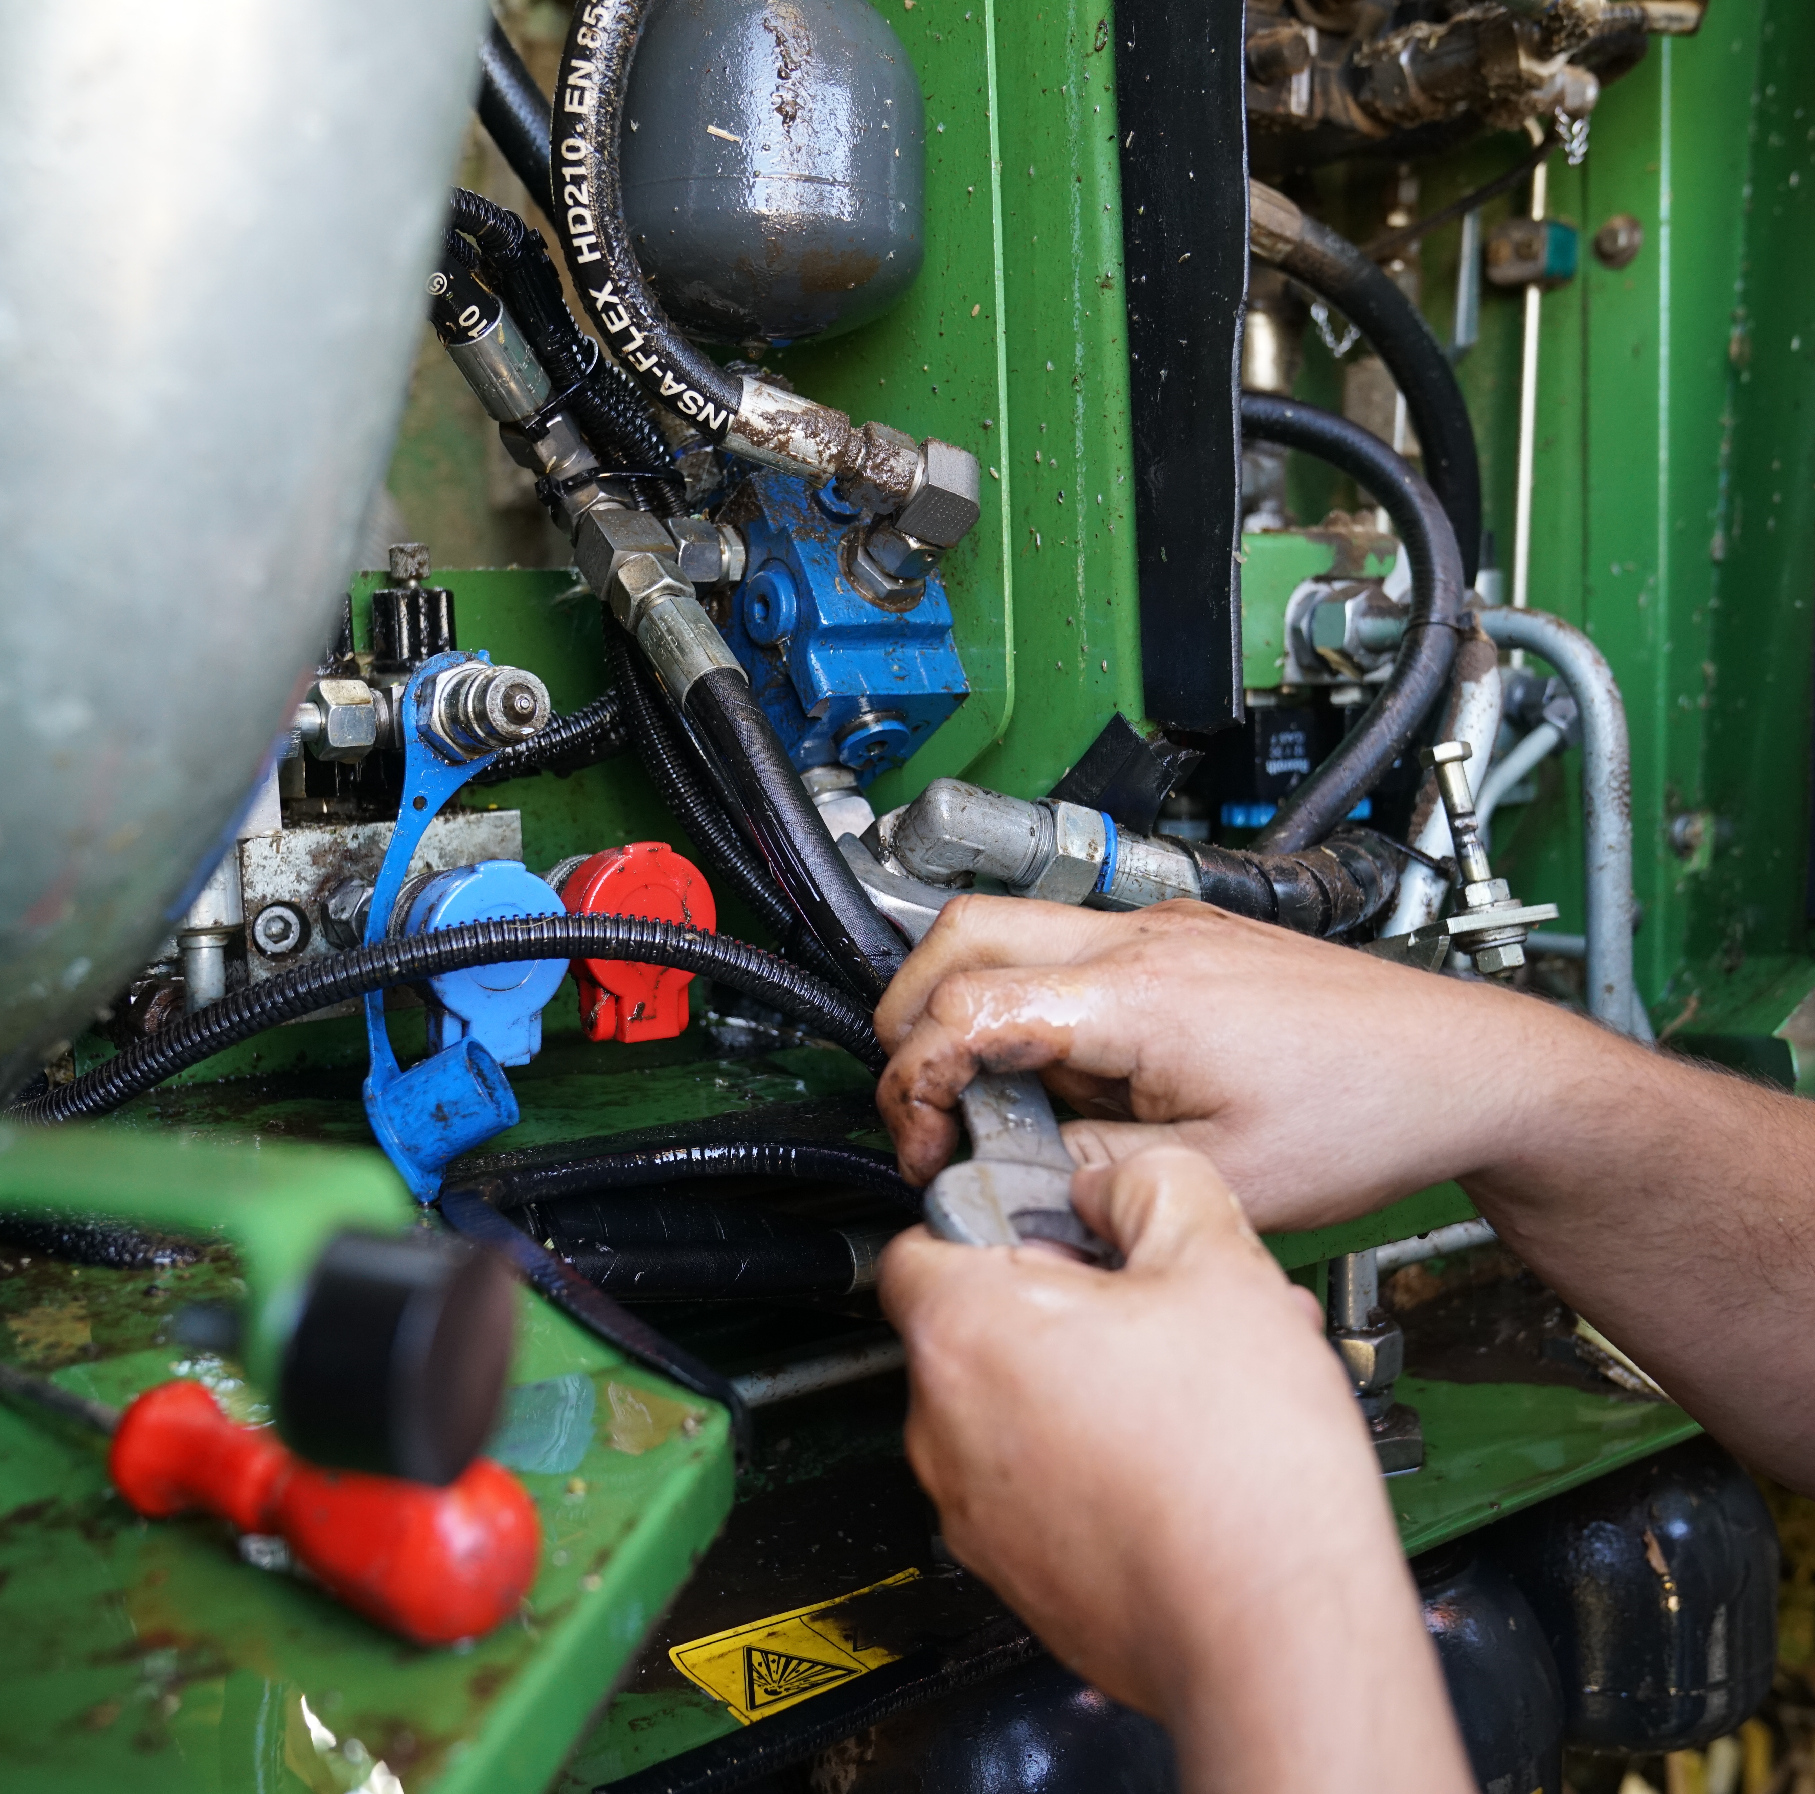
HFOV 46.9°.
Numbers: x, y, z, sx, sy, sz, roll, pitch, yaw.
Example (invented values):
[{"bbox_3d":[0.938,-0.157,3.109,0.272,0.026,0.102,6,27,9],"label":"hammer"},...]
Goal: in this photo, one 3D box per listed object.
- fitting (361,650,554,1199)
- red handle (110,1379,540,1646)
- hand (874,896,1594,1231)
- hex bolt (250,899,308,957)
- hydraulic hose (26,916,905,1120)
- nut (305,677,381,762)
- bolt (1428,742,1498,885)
[{"bbox_3d":[-0.136,0.009,0.632,0.044,0.155,0.042,-9,10,-44],"label":"fitting"},{"bbox_3d":[-0.113,0.119,0.405,0.108,0.034,0.035,3,9,34],"label":"red handle"},{"bbox_3d":[0.081,0.042,0.525,0.168,0.078,0.075,0,8,15],"label":"hand"},{"bbox_3d":[-0.207,0.011,0.690,0.017,0.017,0.014,-9,10,-44],"label":"hex bolt"},{"bbox_3d":[-0.131,0.035,0.605,0.285,0.062,0.035,1,8,20],"label":"hydraulic hose"},{"bbox_3d":[-0.183,-0.058,0.680,0.025,0.025,0.019,-9,9,-44],"label":"nut"},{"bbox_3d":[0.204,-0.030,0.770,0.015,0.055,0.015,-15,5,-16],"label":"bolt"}]

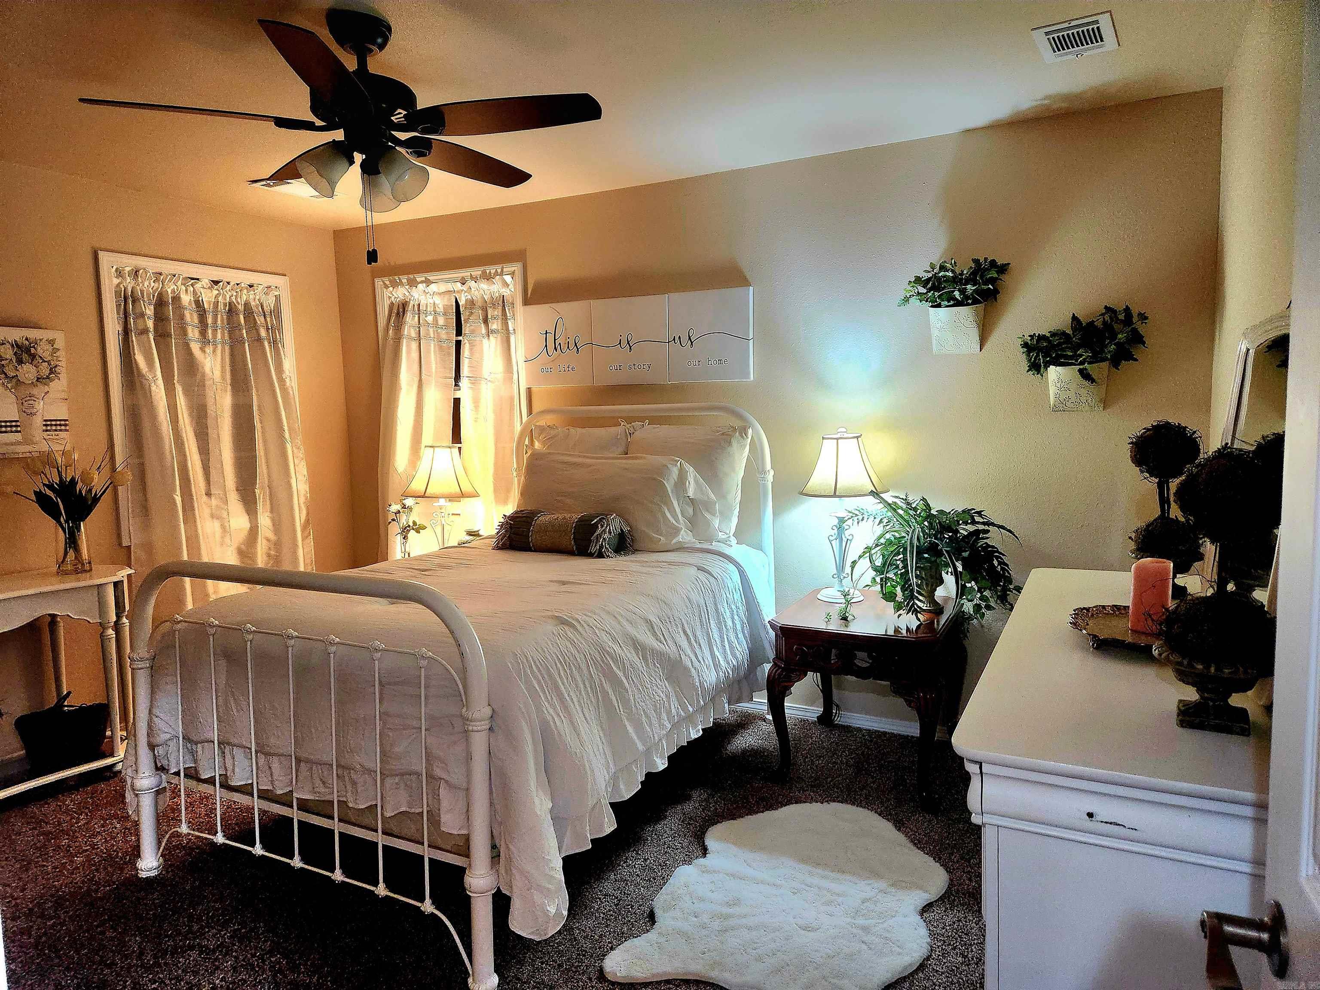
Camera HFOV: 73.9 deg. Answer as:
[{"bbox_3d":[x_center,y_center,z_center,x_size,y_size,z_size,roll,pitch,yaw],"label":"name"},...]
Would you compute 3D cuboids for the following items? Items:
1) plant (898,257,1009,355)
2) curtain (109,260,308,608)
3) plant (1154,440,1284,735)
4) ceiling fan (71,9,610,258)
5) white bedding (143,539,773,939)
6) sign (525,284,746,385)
[{"bbox_3d":[1.125,-0.724,3.369,0.410,0.370,0.200,2,7,28],"label":"plant"},{"bbox_3d":[-2.130,-0.032,4.307,0.130,2.050,0.970,2,6,27],"label":"curtain"},{"bbox_3d":[0.810,0.127,1.269,0.182,0.410,0.182,2,7,28],"label":"plant"},{"bbox_3d":[-0.778,-0.938,2.327,1.290,0.628,1.290,2,7,28],"label":"ceiling fan"},{"bbox_3d":[-0.580,0.608,3.299,1.600,0.760,1.880,2,7,28],"label":"white bedding"},{"bbox_3d":[-0.133,-0.721,4.119,1.210,0.402,0.038,2,6,27],"label":"sign"}]

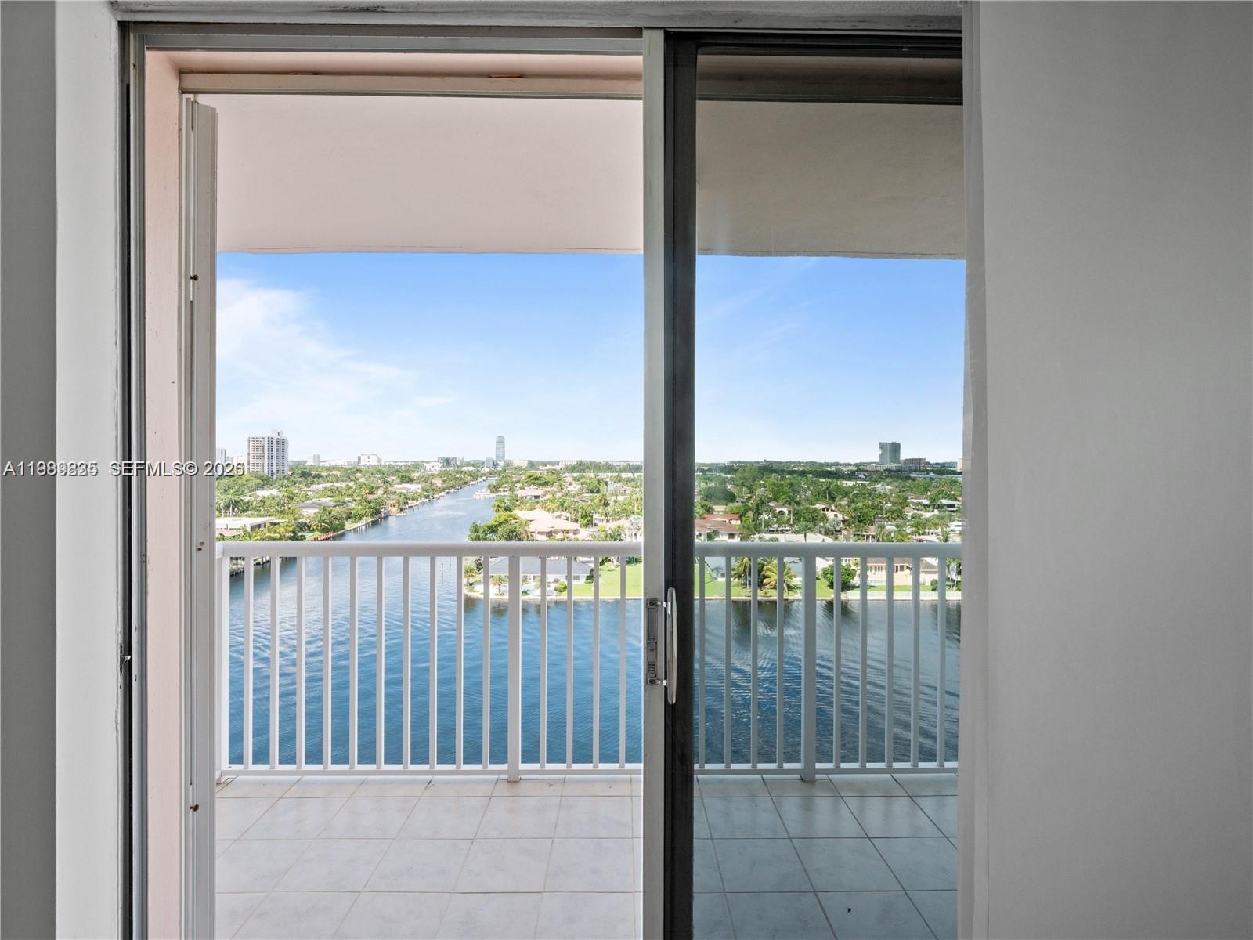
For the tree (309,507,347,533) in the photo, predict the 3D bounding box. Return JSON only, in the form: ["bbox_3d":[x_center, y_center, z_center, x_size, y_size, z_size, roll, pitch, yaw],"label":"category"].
[{"bbox_3d":[-110.662,18.535,215.000,12.200,9.200,11.000,0,1,-27],"label":"tree"}]

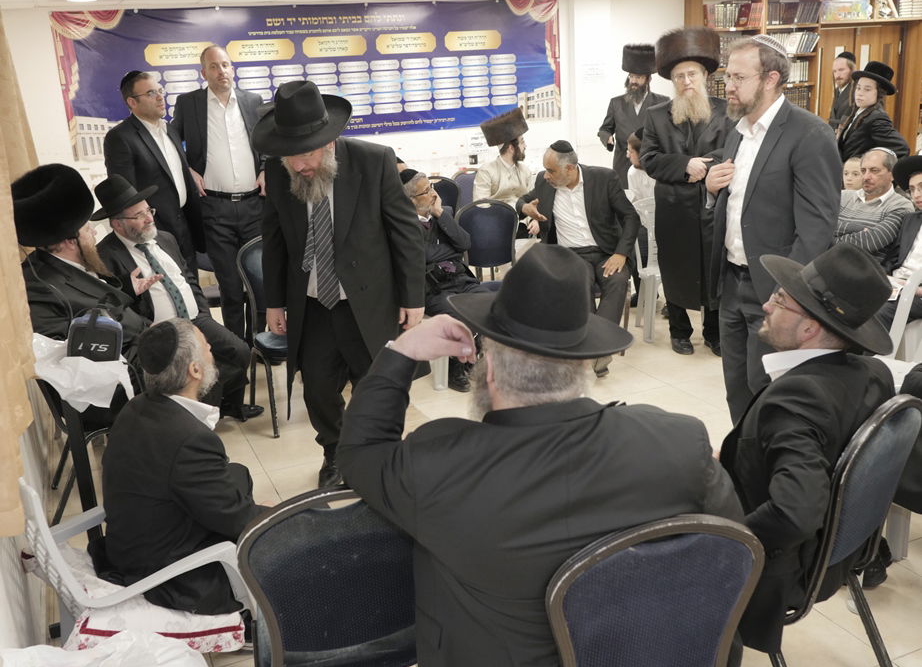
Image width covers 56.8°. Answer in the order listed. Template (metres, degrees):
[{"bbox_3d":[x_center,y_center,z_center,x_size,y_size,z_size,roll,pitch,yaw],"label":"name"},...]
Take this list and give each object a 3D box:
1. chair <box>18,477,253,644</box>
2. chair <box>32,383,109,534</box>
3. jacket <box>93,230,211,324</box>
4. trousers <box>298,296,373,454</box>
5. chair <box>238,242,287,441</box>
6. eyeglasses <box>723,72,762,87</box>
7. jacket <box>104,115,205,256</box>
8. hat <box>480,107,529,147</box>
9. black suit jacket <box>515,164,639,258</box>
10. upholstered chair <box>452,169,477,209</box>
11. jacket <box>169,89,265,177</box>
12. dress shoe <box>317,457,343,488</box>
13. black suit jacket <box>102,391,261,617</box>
[{"bbox_3d":[-0.966,0.644,2.567,0.550,0.680,0.560,-12,18,-29],"label":"chair"},{"bbox_3d":[-1.518,0.263,3.563,0.560,0.920,0.460,-10,17,-22],"label":"chair"},{"bbox_3d":[-1.562,-0.257,4.340,0.530,0.600,0.400,-15,20,-37],"label":"jacket"},{"bbox_3d":[-0.530,0.132,3.718,0.420,0.840,0.340,-3,16,1],"label":"trousers"},{"bbox_3d":[-0.864,-0.022,4.397,0.440,0.930,0.540,-11,18,-26],"label":"chair"},{"bbox_3d":[0.982,-0.874,2.920,0.140,0.045,0.140,-15,18,-13],"label":"eyeglasses"},{"bbox_3d":[-1.646,-0.777,4.588,0.340,0.760,0.500,7,19,31],"label":"jacket"},{"bbox_3d":[0.321,-1.525,6.278,0.310,0.180,0.310,-22,13,11],"label":"hat"},{"bbox_3d":[0.678,-0.687,4.920,0.660,0.580,0.420,1,17,16],"label":"black suit jacket"},{"bbox_3d":[0.142,-1.034,7.816,0.450,0.920,0.560,-6,16,-11],"label":"upholstered chair"},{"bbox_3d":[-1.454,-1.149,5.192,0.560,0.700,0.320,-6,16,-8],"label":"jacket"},{"bbox_3d":[-0.544,0.623,3.541,0.105,0.110,0.290,-5,16,-5],"label":"dress shoe"},{"bbox_3d":[-0.837,0.432,2.542,0.460,0.600,0.480,-13,19,-31],"label":"black suit jacket"}]

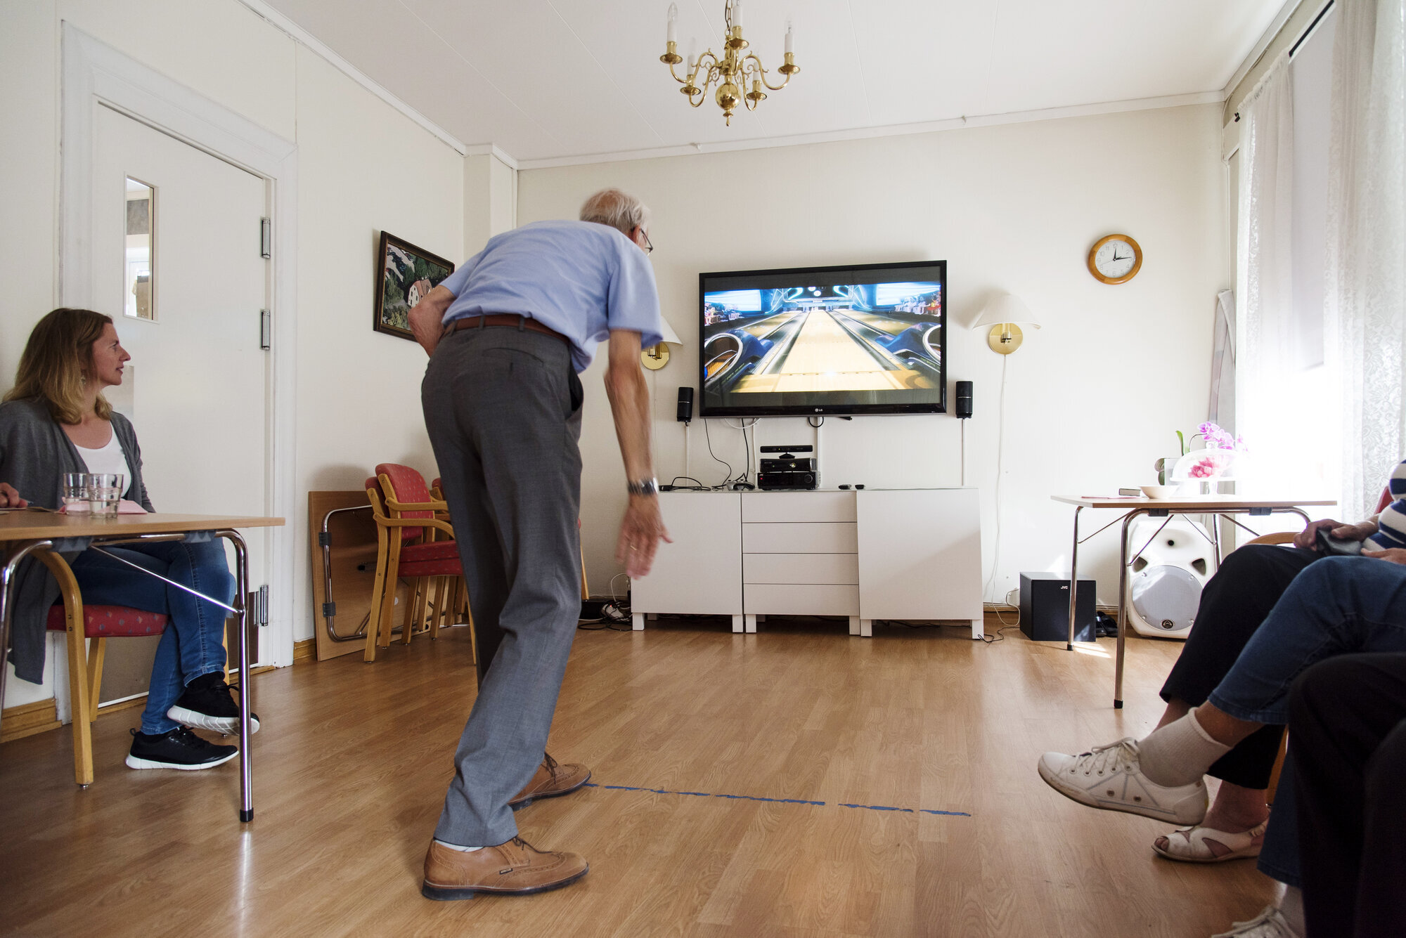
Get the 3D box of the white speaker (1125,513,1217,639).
[{"bbox_3d":[2.360,0.550,4.765,0.385,0.595,0.335,0,-1,20],"label":"white speaker"}]

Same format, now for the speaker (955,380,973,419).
[{"bbox_3d":[1.422,-0.376,5.090,0.088,0.200,0.090,0,-1,14],"label":"speaker"}]

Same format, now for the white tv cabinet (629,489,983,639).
[{"bbox_3d":[0.549,0.491,5.029,1.810,0.745,0.420,0,-1,14],"label":"white tv cabinet"}]

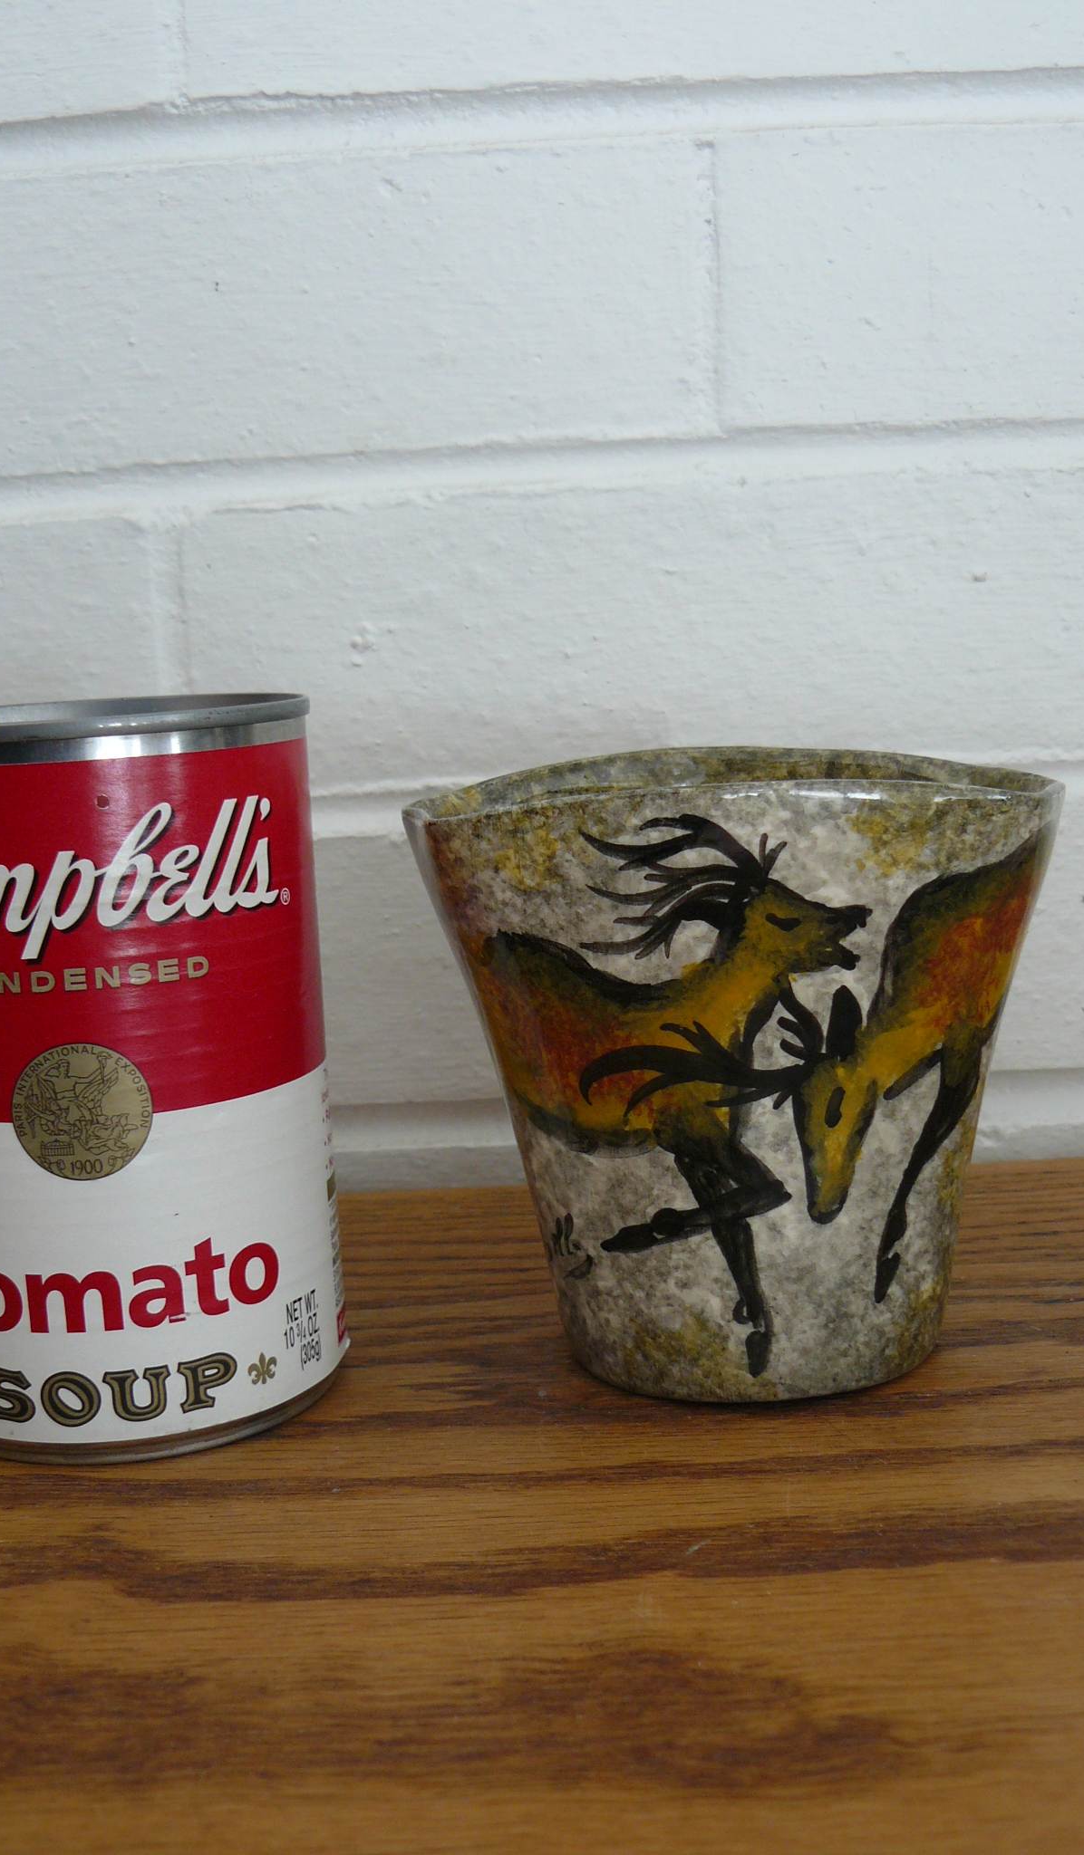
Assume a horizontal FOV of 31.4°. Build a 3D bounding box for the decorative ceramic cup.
[{"bbox_3d":[0.031,0.019,0.297,0.099,0.088,0.061,-3,10,2],"label":"decorative ceramic cup"}]

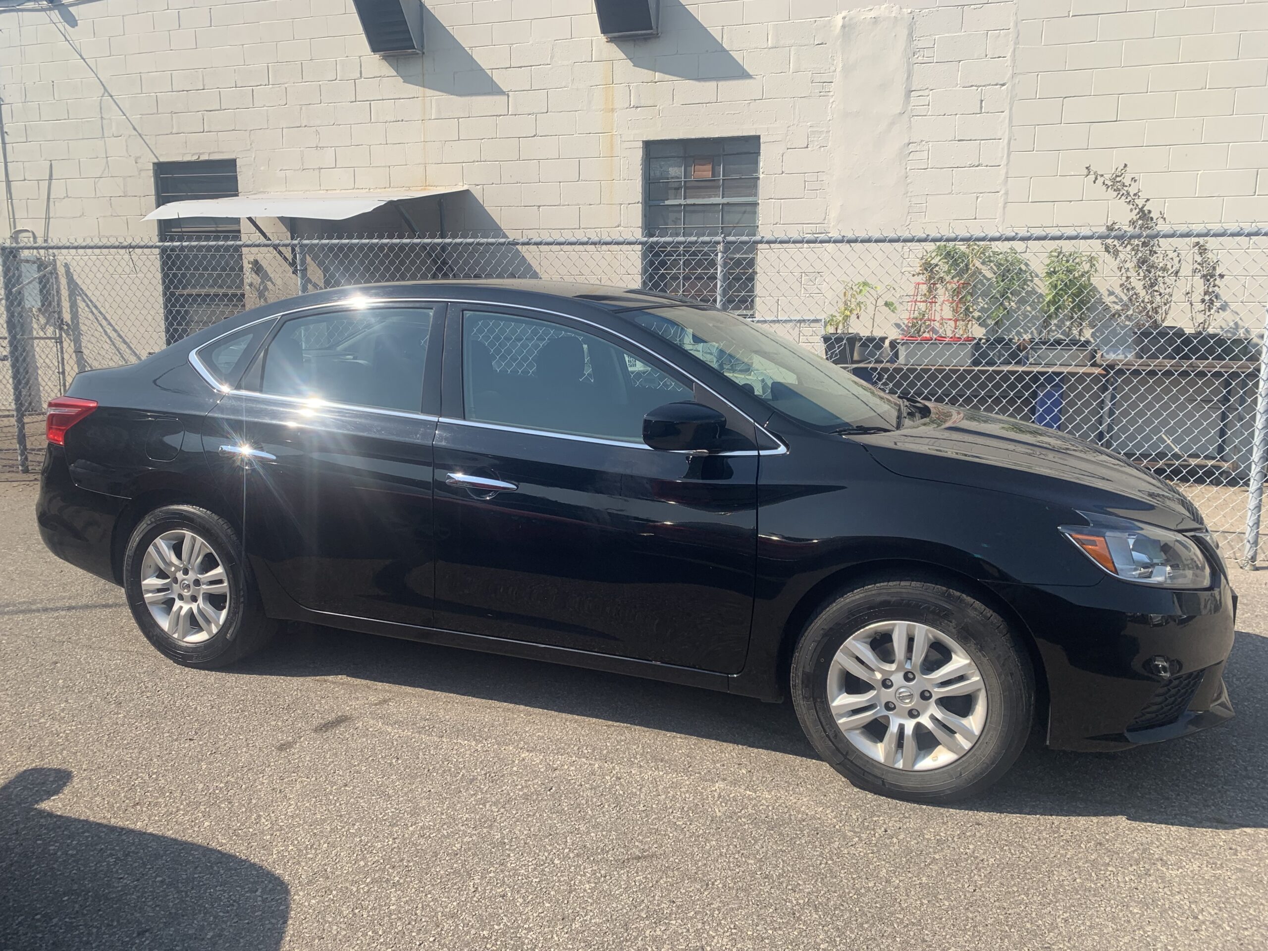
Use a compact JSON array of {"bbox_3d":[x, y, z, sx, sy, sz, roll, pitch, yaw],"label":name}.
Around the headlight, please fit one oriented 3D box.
[{"bbox_3d":[1.400,0.222,2.655,0.450,0.225,0.420,5,10,21],"label":"headlight"}]

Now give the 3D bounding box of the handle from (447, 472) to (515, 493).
[{"bbox_3d":[-0.501,0.019,3.122,0.272,0.048,0.050,5,10,21],"label":"handle"}]

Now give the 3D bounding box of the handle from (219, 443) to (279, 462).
[{"bbox_3d":[-1.403,-0.081,3.465,0.272,0.048,0.050,5,10,21],"label":"handle"}]

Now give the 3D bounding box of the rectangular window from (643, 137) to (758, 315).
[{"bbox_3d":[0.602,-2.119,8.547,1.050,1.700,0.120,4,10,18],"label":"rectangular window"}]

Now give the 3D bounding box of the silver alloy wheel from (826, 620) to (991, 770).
[{"bbox_3d":[0.808,0.620,2.795,0.443,0.443,0.170,5,10,23],"label":"silver alloy wheel"}]

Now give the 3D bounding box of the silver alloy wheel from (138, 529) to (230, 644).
[{"bbox_3d":[-1.710,0.420,3.759,0.443,0.443,0.170,5,10,21],"label":"silver alloy wheel"}]

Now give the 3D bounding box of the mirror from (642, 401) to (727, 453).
[{"bbox_3d":[0.154,-0.145,2.774,0.220,0.152,0.230,5,10,21],"label":"mirror"}]

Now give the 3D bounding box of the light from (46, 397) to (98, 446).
[{"bbox_3d":[-2.257,-0.233,3.964,0.410,0.220,0.290,4,11,21],"label":"light"}]

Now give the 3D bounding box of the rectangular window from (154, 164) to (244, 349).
[{"bbox_3d":[-4.623,-2.327,10.237,1.080,2.020,0.120,4,10,18],"label":"rectangular window"}]

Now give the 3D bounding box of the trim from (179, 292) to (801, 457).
[{"bbox_3d":[-0.608,-0.372,3.262,2.360,0.465,0.240,5,10,21],"label":"trim"}]

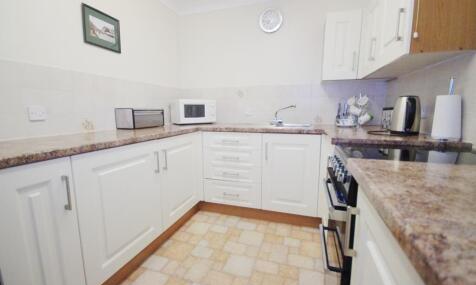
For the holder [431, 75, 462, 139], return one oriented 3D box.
[{"bbox_3d":[1.139,-0.185,1.077,0.115,0.330,0.115,3,9,18],"label":"holder"}]

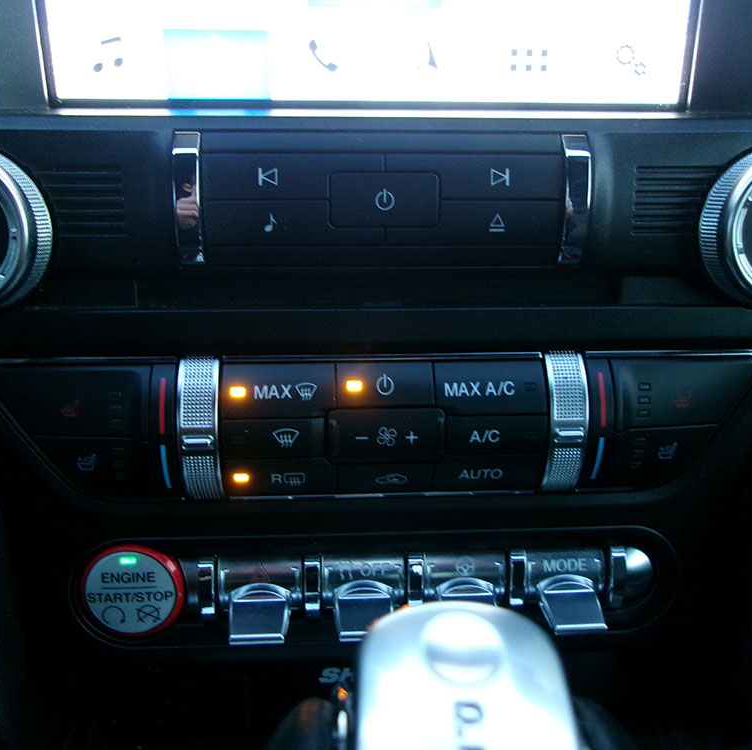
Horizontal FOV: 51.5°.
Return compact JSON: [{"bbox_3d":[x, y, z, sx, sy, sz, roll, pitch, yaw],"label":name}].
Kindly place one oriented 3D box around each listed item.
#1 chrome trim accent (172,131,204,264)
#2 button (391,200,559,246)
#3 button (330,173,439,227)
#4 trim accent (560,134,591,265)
[{"bbox_3d":[-0.052,-0.050,0.218,0.007,0.035,0.010,-1,11,-3],"label":"chrome trim accent"},{"bbox_3d":[0.028,-0.044,0.225,0.051,0.013,0.005,-1,11,-3],"label":"button"},{"bbox_3d":[0.002,-0.050,0.221,0.030,0.015,0.005,-1,11,-3],"label":"button"},{"bbox_3d":[0.056,-0.050,0.223,0.007,0.036,0.010,-1,11,-3],"label":"trim accent"}]

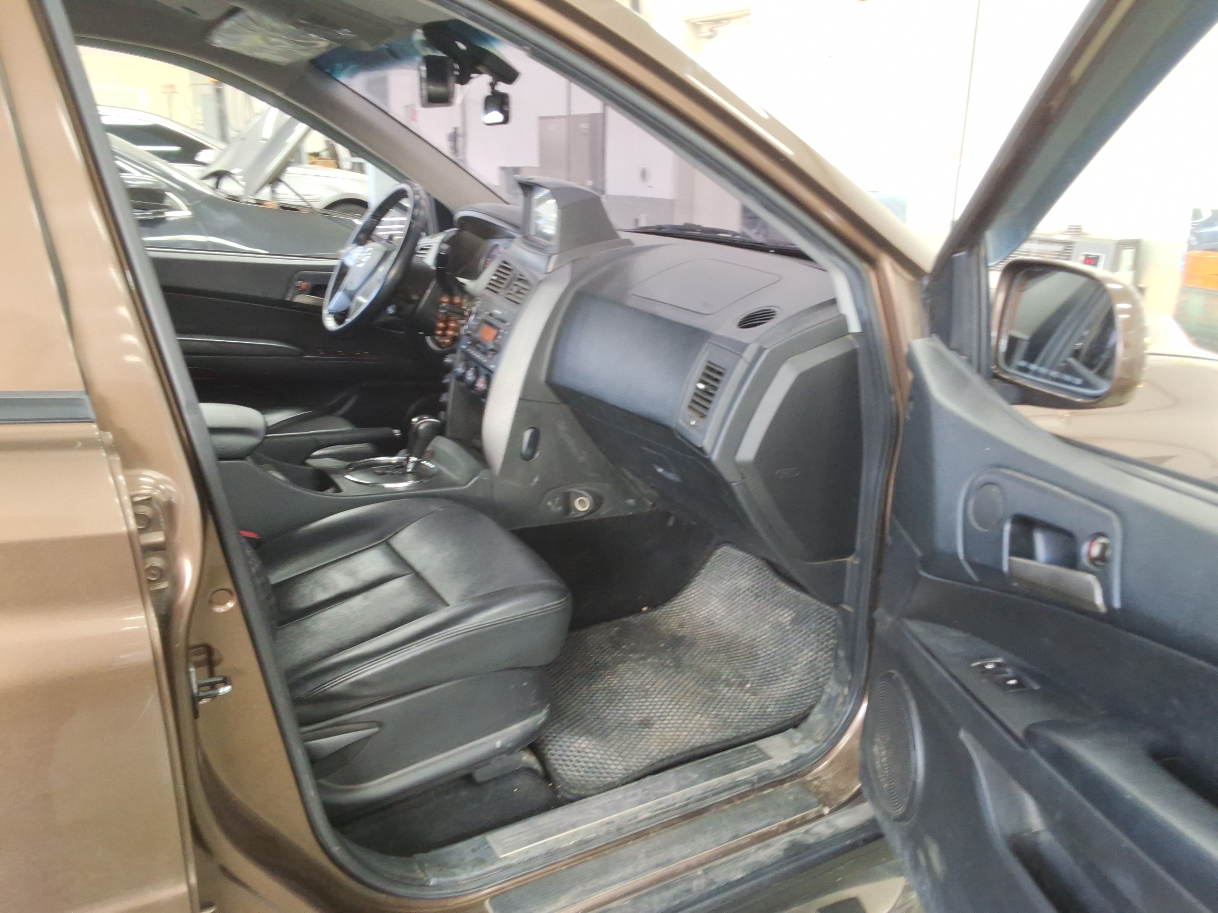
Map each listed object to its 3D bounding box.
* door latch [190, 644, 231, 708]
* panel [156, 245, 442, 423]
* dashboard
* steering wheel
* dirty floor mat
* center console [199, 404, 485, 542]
[{"bbox_3d":[-0.453,0.250,1.120,0.048,0.072,0.040,-10,20,-28],"label":"door latch"},{"bbox_3d":[-0.755,-0.208,2.574,1.020,0.680,0.140,-10,20,-28],"label":"panel"},{"bbox_3d":[-0.057,-0.244,2.141,0.550,0.690,1.450,-10,20,-28],"label":"dashboard"},{"bbox_3d":[-0.531,-0.436,2.231,0.110,0.385,0.385,26,1,-33],"label":"steering wheel"},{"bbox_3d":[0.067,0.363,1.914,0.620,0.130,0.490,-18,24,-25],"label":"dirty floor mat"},{"bbox_3d":[-0.617,0.044,1.895,0.760,0.370,0.240,-10,20,-28],"label":"center console"}]

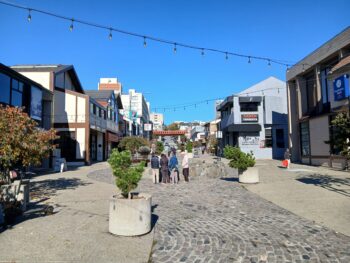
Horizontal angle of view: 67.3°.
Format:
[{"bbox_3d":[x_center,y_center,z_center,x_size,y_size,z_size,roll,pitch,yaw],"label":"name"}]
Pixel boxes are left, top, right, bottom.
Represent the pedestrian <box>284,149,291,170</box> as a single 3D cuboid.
[{"bbox_3d":[9.196,2.160,21.571,0.360,1.620,0.480,-4,-6,35],"label":"pedestrian"}]

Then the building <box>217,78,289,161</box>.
[{"bbox_3d":[10.169,-1.235,32.885,8.800,9.200,9.000,-1,-5,-2],"label":"building"}]

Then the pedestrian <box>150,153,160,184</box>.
[{"bbox_3d":[-1.019,1.882,13.570,0.480,1.600,0.330,-1,-5,-2],"label":"pedestrian"}]

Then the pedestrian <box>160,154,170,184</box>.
[{"bbox_3d":[-0.511,1.896,13.568,0.480,1.550,0.330,-1,-5,-2],"label":"pedestrian"}]

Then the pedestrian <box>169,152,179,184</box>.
[{"bbox_3d":[-0.070,1.871,13.570,0.480,1.600,0.330,-1,-5,-2],"label":"pedestrian"}]

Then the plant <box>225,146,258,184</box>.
[{"bbox_3d":[3.321,1.657,13.278,1.650,1.780,1.400,-1,-5,-2],"label":"plant"}]

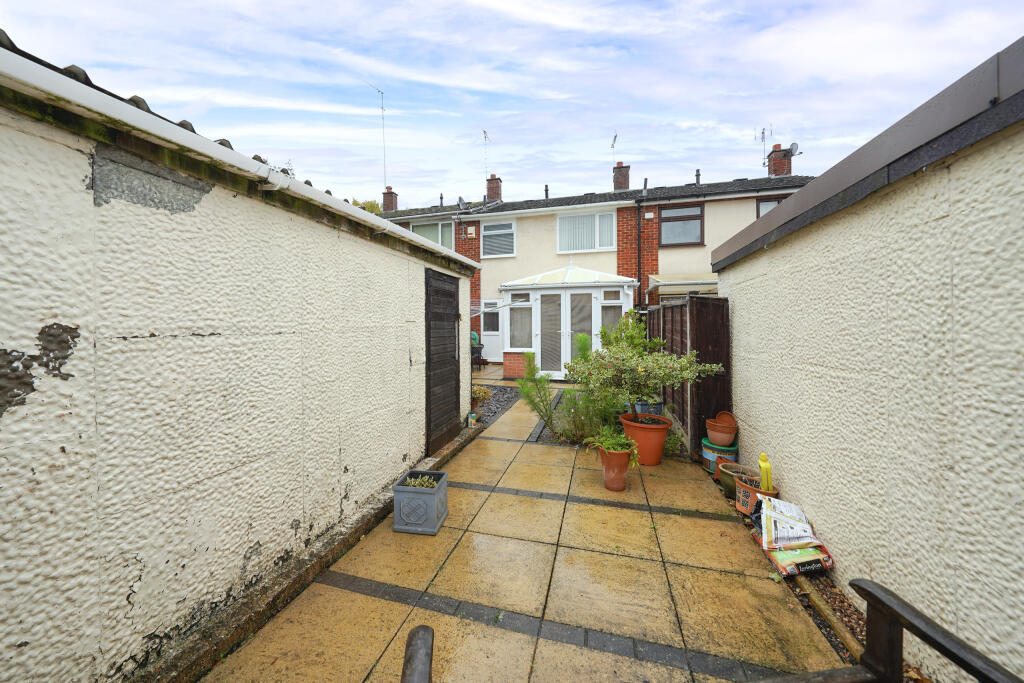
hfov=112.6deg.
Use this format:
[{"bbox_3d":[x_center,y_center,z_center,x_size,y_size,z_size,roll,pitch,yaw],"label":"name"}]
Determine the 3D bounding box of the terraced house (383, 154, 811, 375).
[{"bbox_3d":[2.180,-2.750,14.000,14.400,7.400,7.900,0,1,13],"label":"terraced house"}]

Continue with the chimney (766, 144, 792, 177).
[{"bbox_3d":[9.710,-6.480,12.390,0.580,1.250,0.480,0,1,13],"label":"chimney"}]

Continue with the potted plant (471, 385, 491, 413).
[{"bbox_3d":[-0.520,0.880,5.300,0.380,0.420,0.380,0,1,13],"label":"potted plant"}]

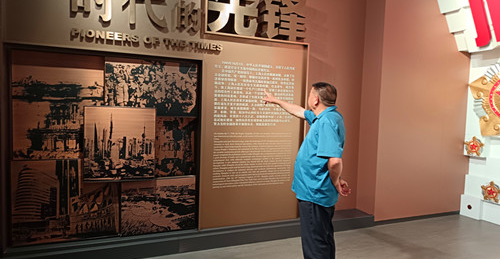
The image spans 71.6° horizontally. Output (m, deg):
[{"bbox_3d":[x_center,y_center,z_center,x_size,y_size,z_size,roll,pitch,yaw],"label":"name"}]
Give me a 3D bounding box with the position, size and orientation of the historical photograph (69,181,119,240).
[{"bbox_3d":[-1.518,0.788,3.410,0.448,0.559,0.050,0,3,-23],"label":"historical photograph"}]

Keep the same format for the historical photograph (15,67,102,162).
[{"bbox_3d":[-1.771,-0.152,3.240,0.747,0.870,0.050,0,3,-23],"label":"historical photograph"}]

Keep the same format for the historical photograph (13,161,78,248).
[{"bbox_3d":[-1.890,0.673,3.246,0.555,0.786,0.050,0,3,-23],"label":"historical photograph"}]

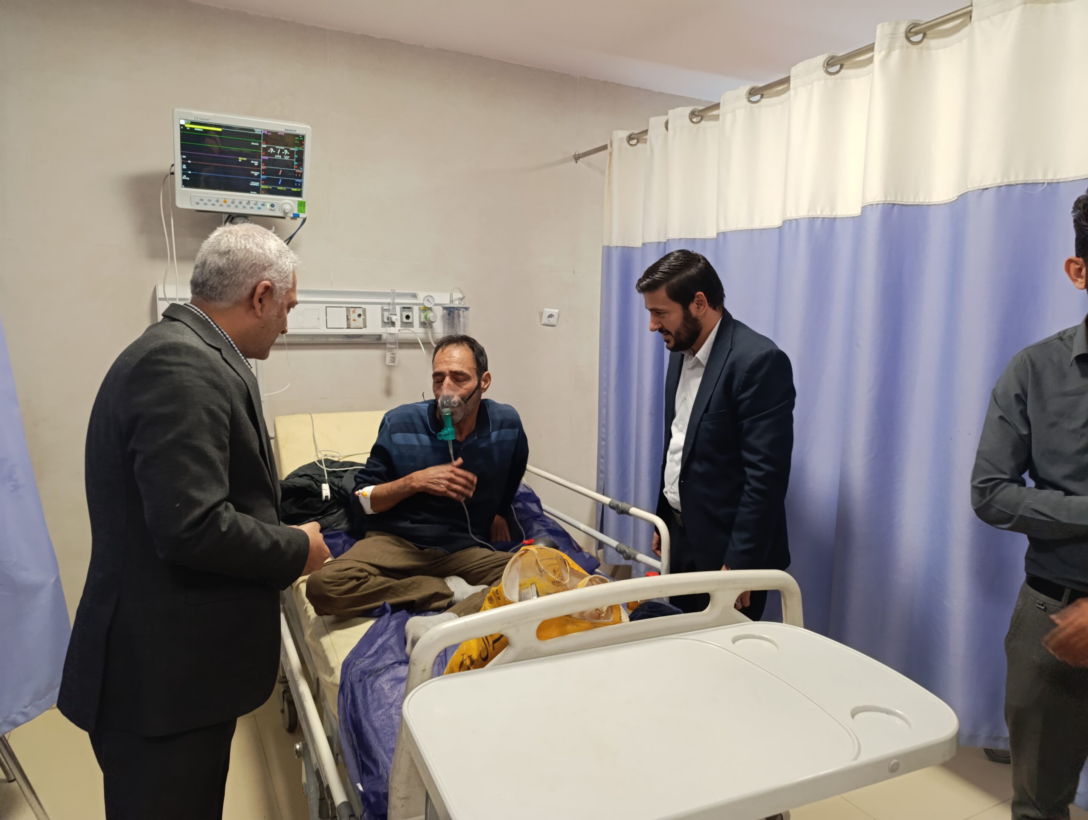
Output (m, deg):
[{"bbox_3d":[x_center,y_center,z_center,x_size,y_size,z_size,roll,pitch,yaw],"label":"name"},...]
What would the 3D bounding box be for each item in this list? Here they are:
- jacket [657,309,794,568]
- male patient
[{"bbox_3d":[0.539,0.079,2.130,0.360,0.740,0.510,-3,8,-25],"label":"jacket"},{"bbox_3d":[-0.358,0.167,2.040,0.640,0.770,0.700,-1,7,-12],"label":"male patient"}]

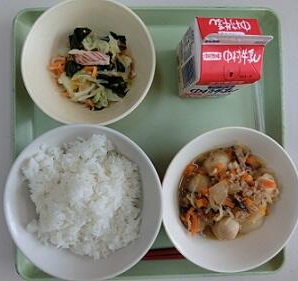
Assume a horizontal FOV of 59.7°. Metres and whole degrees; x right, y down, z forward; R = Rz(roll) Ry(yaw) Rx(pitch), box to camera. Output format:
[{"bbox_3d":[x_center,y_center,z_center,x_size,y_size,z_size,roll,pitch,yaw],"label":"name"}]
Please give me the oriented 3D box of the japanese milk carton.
[{"bbox_3d":[0.071,-0.081,0.262,0.058,0.105,0.060,0,90,-2],"label":"japanese milk carton"}]

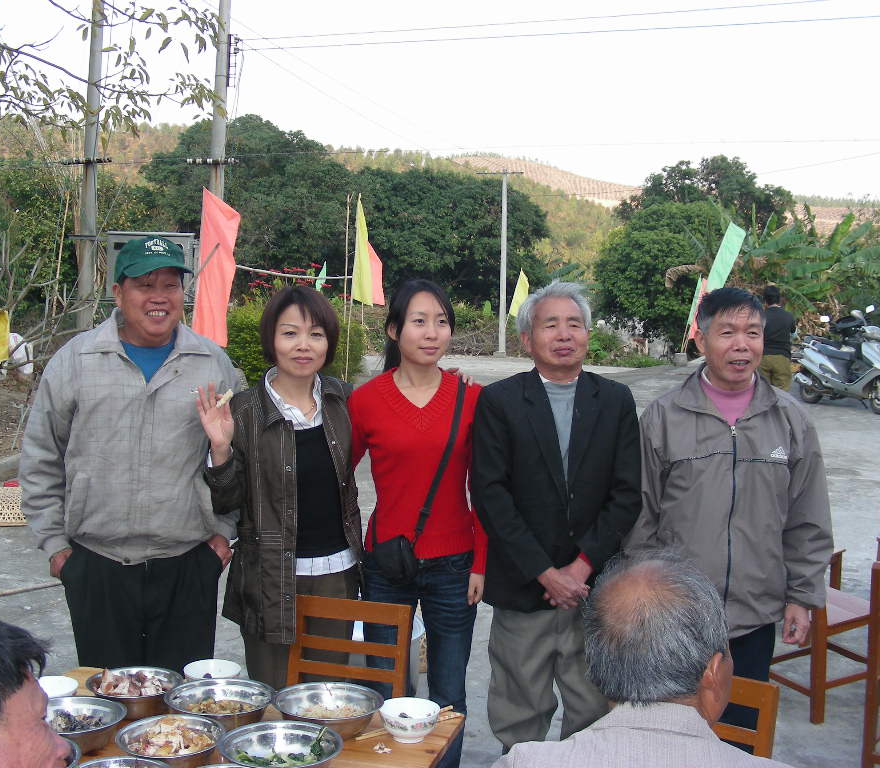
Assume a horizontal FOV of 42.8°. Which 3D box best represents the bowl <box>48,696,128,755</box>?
[{"bbox_3d":[-0.698,0.659,2.131,0.199,0.068,0.199,2,5,0],"label":"bowl"}]

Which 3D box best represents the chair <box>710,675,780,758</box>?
[{"bbox_3d":[0.437,1.018,2.317,0.380,0.780,0.430,4,6,32],"label":"chair"}]

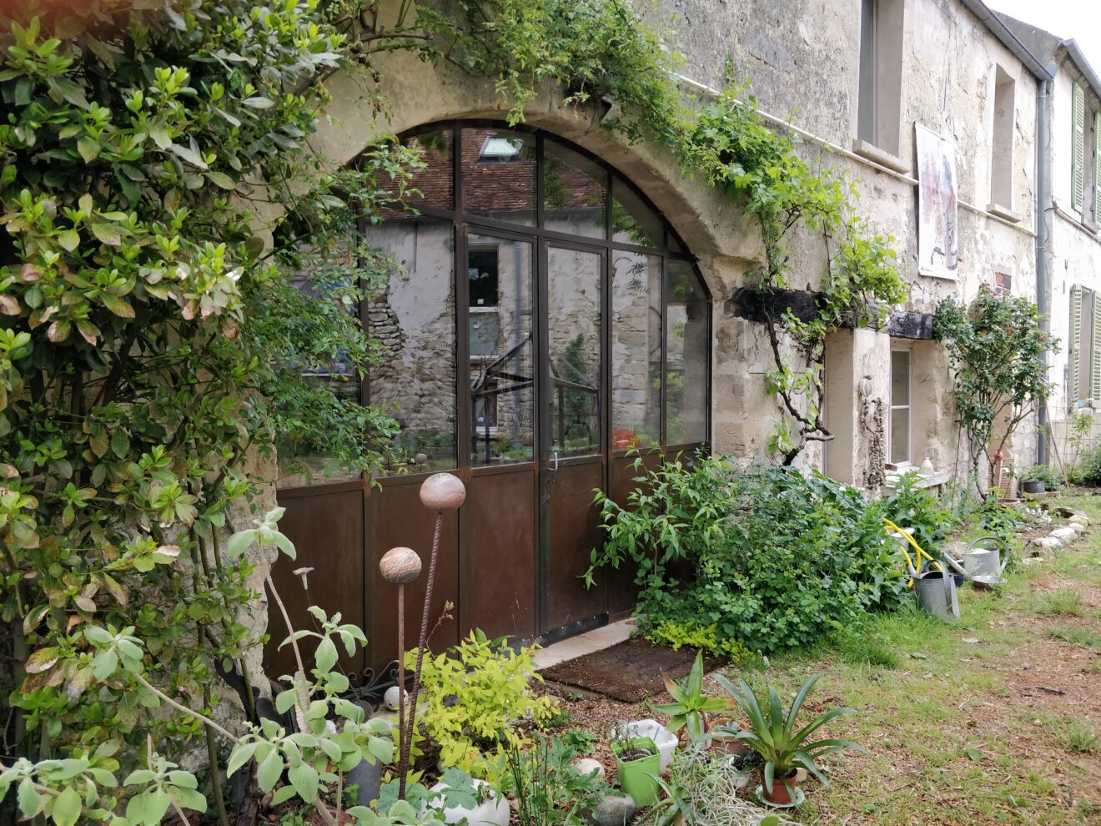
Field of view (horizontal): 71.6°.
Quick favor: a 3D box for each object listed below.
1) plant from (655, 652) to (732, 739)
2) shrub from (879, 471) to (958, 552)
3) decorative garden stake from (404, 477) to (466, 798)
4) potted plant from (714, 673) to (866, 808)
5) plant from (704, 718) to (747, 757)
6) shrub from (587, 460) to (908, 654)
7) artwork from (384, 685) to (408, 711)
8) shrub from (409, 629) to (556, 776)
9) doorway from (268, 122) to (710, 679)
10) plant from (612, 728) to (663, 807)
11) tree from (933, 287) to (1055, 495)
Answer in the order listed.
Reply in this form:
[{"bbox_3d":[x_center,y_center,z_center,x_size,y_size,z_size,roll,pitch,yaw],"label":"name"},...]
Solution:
[{"bbox_3d":[0.560,1.136,3.060,0.300,0.340,0.280,0,3,0],"label":"plant"},{"bbox_3d":[2.938,0.842,6.100,0.580,0.700,0.600,3,4,45],"label":"shrub"},{"bbox_3d":[-0.385,0.768,2.500,0.205,1.130,0.160,0,3,0],"label":"decorative garden stake"},{"bbox_3d":[0.850,1.171,2.780,0.510,0.400,0.480,0,3,0],"label":"potted plant"},{"bbox_3d":[0.687,1.299,3.010,0.160,0.135,0.160,0,3,0],"label":"plant"},{"bbox_3d":[1.336,0.803,4.750,0.850,0.960,2.200,3,4,45],"label":"shrub"},{"bbox_3d":[-0.688,1.289,3.400,0.110,0.110,0.110,0,3,0],"label":"artwork"},{"bbox_3d":[-0.260,1.124,3.100,0.550,0.500,0.480,0,3,0],"label":"shrub"},{"bbox_3d":[-0.027,-0.115,4.207,0.150,2.850,3.360,3,4,45],"label":"doorway"},{"bbox_3d":[0.303,1.244,2.730,0.150,0.260,0.150,-2,3,-29],"label":"plant"},{"bbox_3d":[4.647,-0.230,8.000,0.950,2.200,1.150,3,4,45],"label":"tree"}]

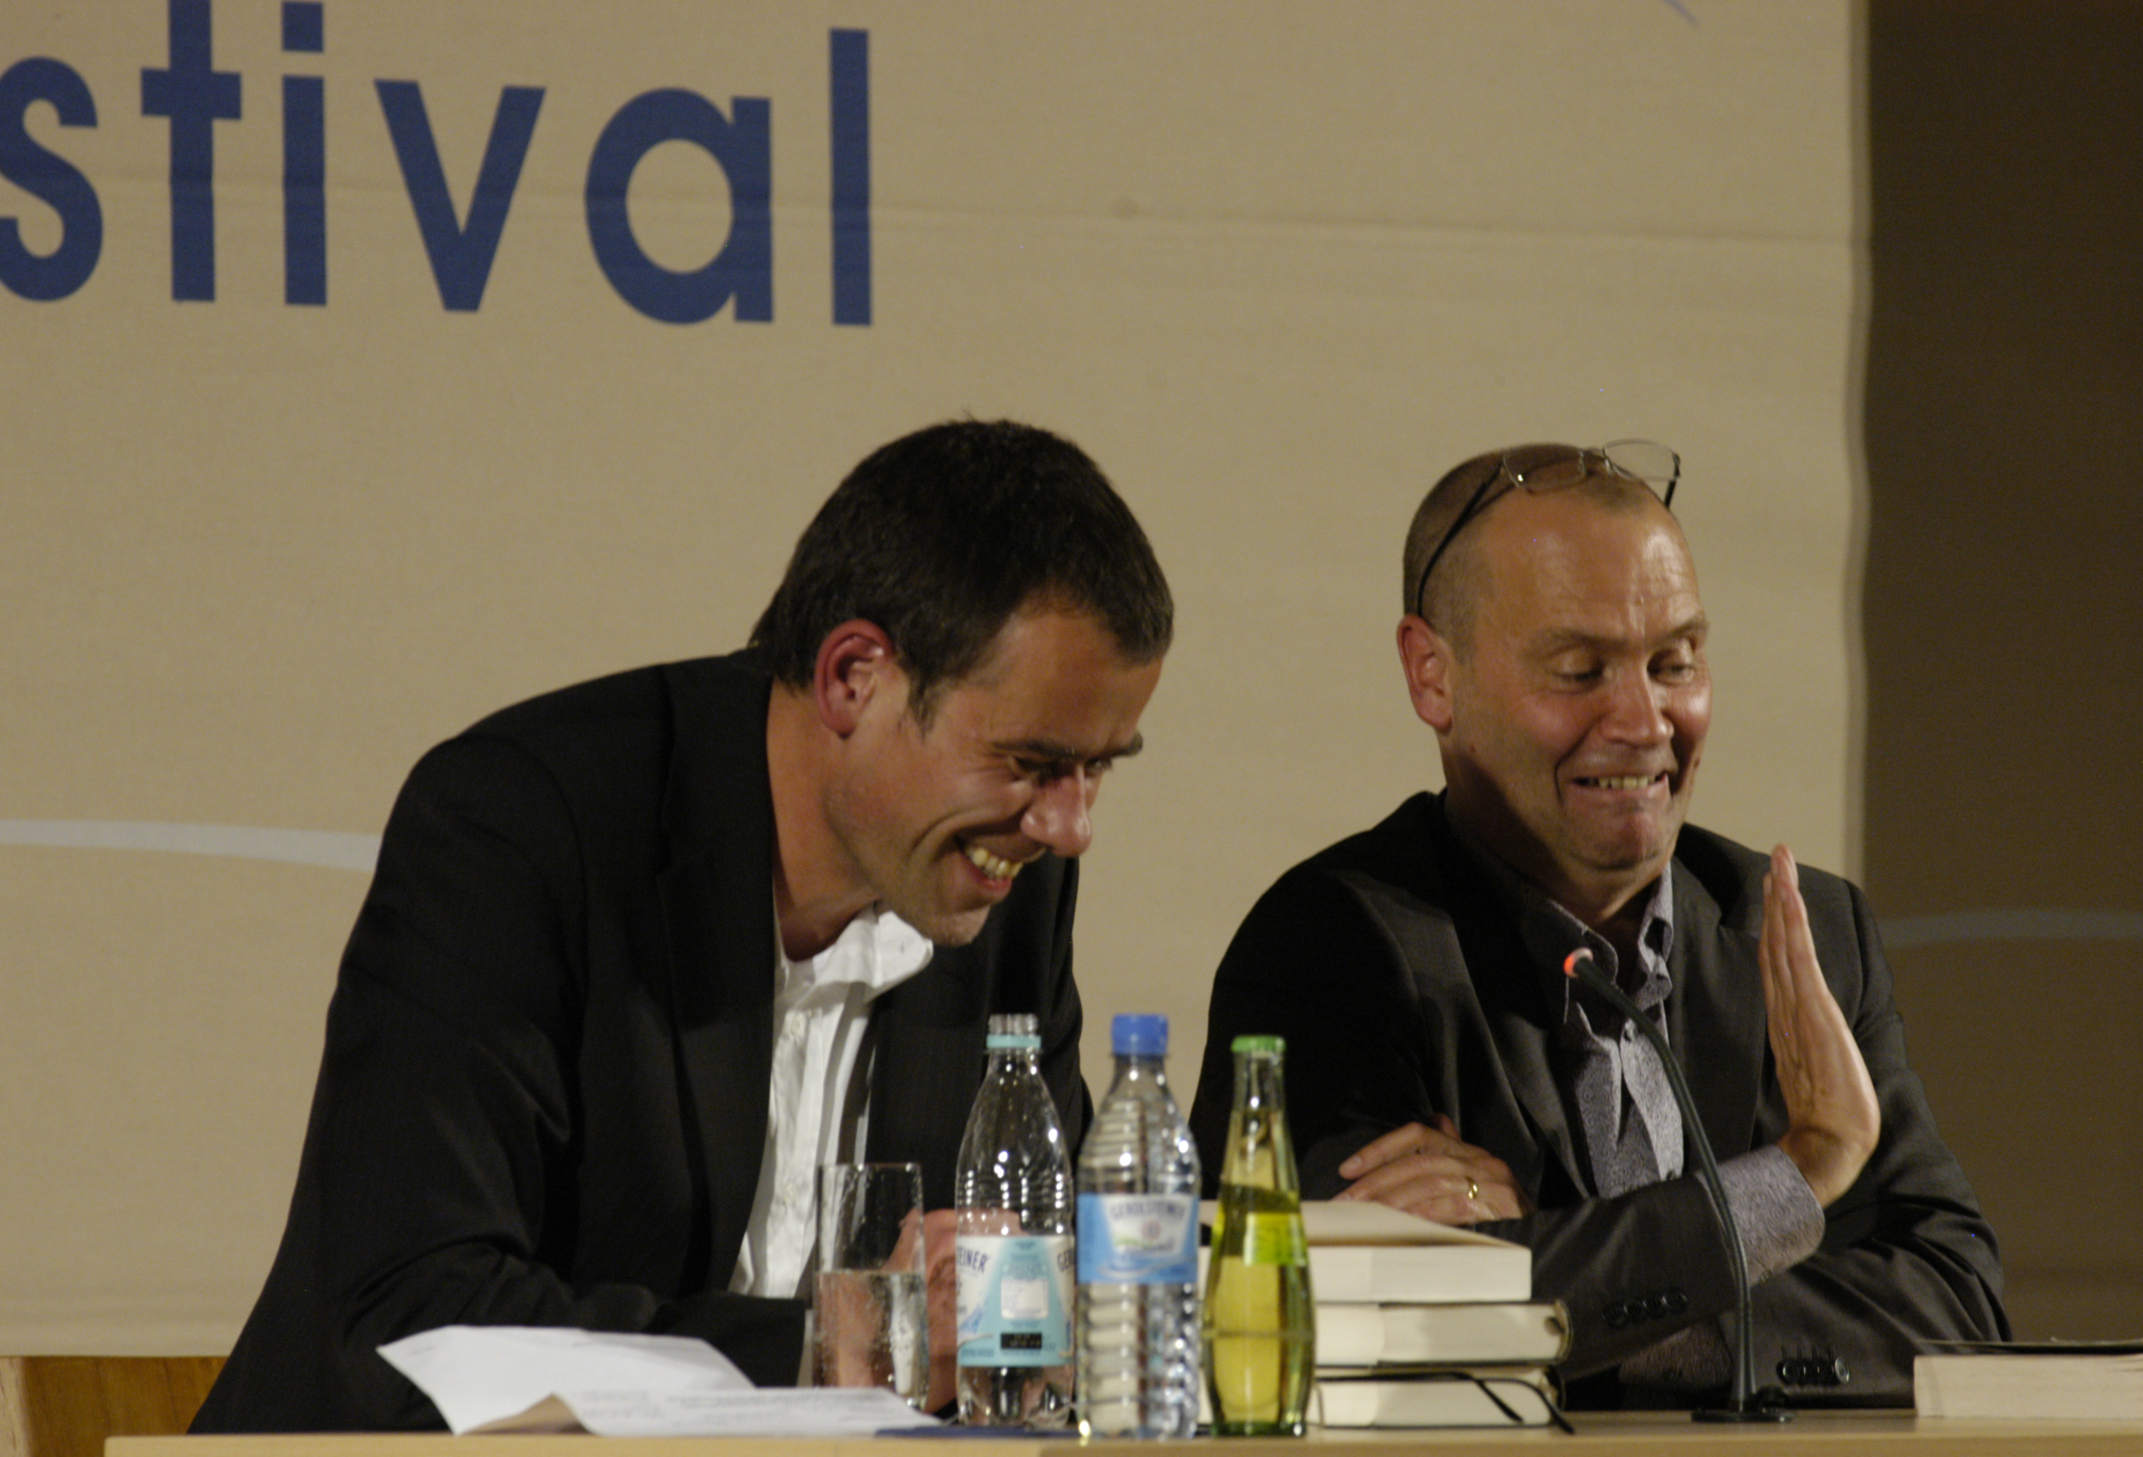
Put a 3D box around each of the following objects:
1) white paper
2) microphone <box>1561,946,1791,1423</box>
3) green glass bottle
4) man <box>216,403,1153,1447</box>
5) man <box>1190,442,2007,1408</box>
[{"bbox_3d":[-0.224,0.353,9.900,0.300,0.055,0.240,0,-1,0],"label":"white paper"},{"bbox_3d":[0.331,0.250,9.970,0.075,0.262,0.170,0,-1,-30],"label":"microphone"},{"bbox_3d":[0.100,0.271,9.770,0.060,0.215,0.060,0,-1,0],"label":"green glass bottle"},{"bbox_3d":[-0.200,0.450,10.080,0.540,1.240,0.780,0,-1,-30],"label":"man"},{"bbox_3d":[0.285,0.455,10.150,0.530,1.230,0.750,0,-1,-12],"label":"man"}]

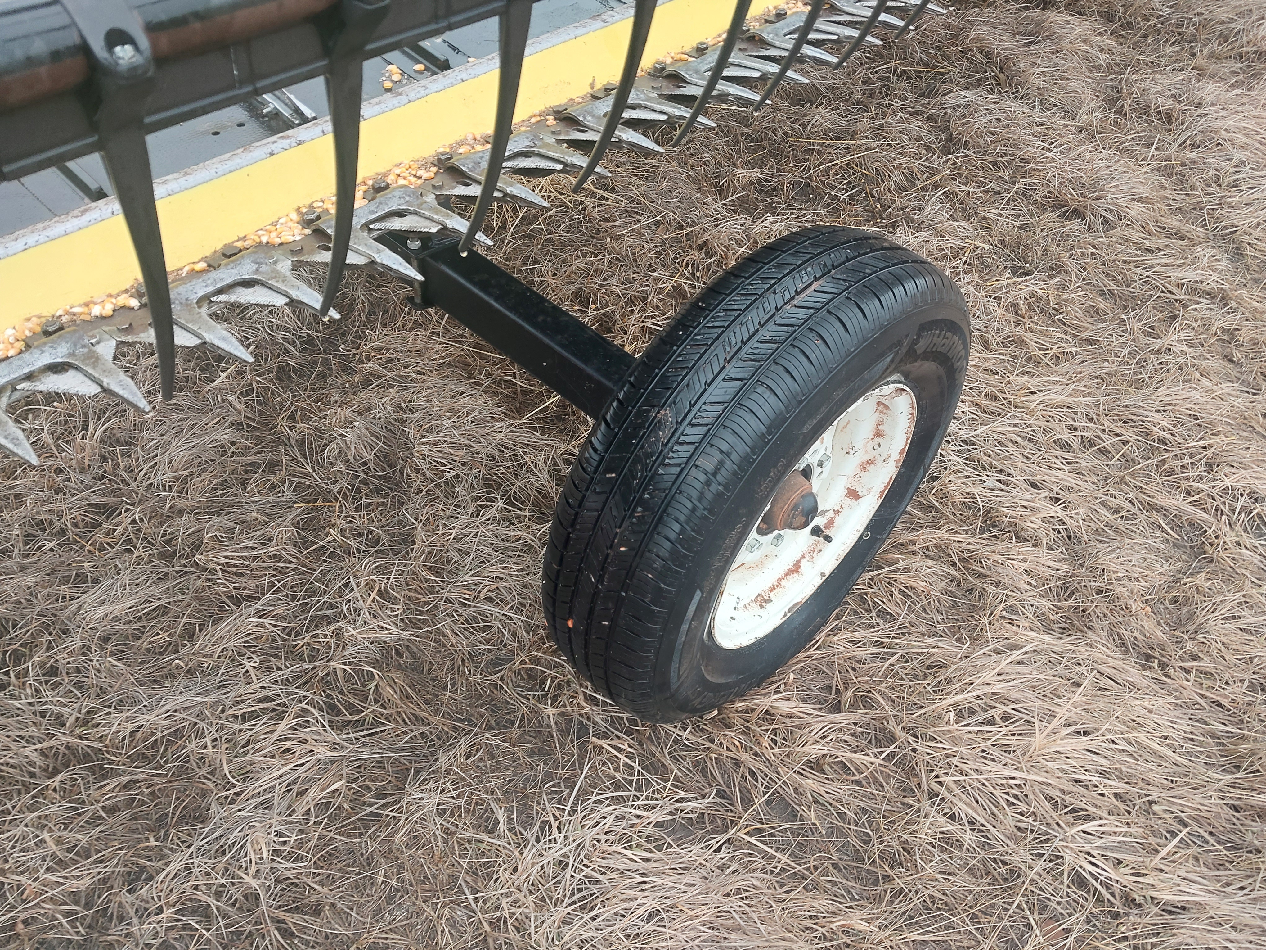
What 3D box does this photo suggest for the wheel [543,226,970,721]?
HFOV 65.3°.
[{"bbox_3d":[0.184,0.017,1.345,0.213,0.714,0.714,37,54,27],"label":"wheel"}]

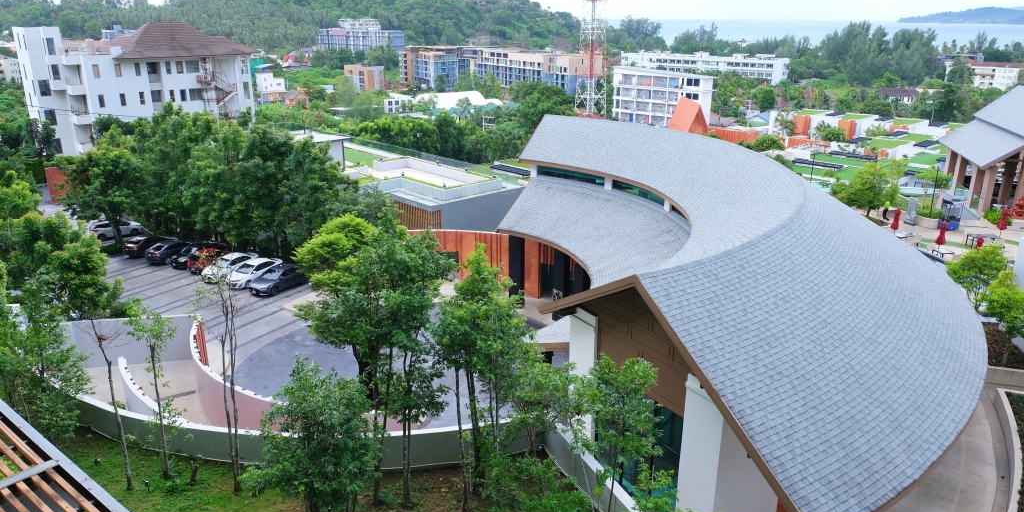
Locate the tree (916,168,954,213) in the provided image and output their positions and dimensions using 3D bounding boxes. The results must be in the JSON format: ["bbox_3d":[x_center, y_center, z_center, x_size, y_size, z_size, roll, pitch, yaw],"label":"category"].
[{"bbox_3d":[34.961,-5.420,56.467,2.730,3.900,2.900,12,22,30],"label":"tree"}]

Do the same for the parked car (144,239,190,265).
[{"bbox_3d":[-27.628,-0.501,56.105,1.780,1.460,4.500,12,22,30],"label":"parked car"}]

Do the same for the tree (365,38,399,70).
[{"bbox_3d":[-58.829,-90.856,310.000,16.350,14.540,15.540,0,19,0],"label":"tree"}]

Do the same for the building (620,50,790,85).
[{"bbox_3d":[77.038,-74.817,275.569,62.000,13.000,14.000,11,22,29],"label":"building"}]

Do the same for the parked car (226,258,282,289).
[{"bbox_3d":[-20.265,1.221,53.870,1.730,1.480,4.200,12,22,30],"label":"parked car"}]

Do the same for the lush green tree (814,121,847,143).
[{"bbox_3d":[45.015,-17.447,96.447,4.520,3.100,4.520,0,19,0],"label":"lush green tree"}]

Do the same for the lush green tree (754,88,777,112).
[{"bbox_3d":[72.582,-44.435,195.000,5.640,7.290,5.360,7,20,19],"label":"lush green tree"}]

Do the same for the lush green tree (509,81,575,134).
[{"bbox_3d":[5.318,-23.912,119.654,11.500,13.000,11.500,0,19,0],"label":"lush green tree"}]

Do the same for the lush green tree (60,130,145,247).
[{"bbox_3d":[-35.710,-5.589,60.992,7.200,10.000,7.000,0,19,0],"label":"lush green tree"}]

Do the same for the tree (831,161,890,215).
[{"bbox_3d":[30.548,-5.767,59.476,4.800,5.000,4.800,0,19,0],"label":"tree"}]

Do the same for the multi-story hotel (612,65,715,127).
[{"bbox_3d":[36.953,-38.752,167.250,25.420,13.500,6.500,18,26,41],"label":"multi-story hotel"}]

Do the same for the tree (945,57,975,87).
[{"bbox_3d":[196.952,-80.232,300.000,10.770,13.630,10.230,12,23,30],"label":"tree"}]

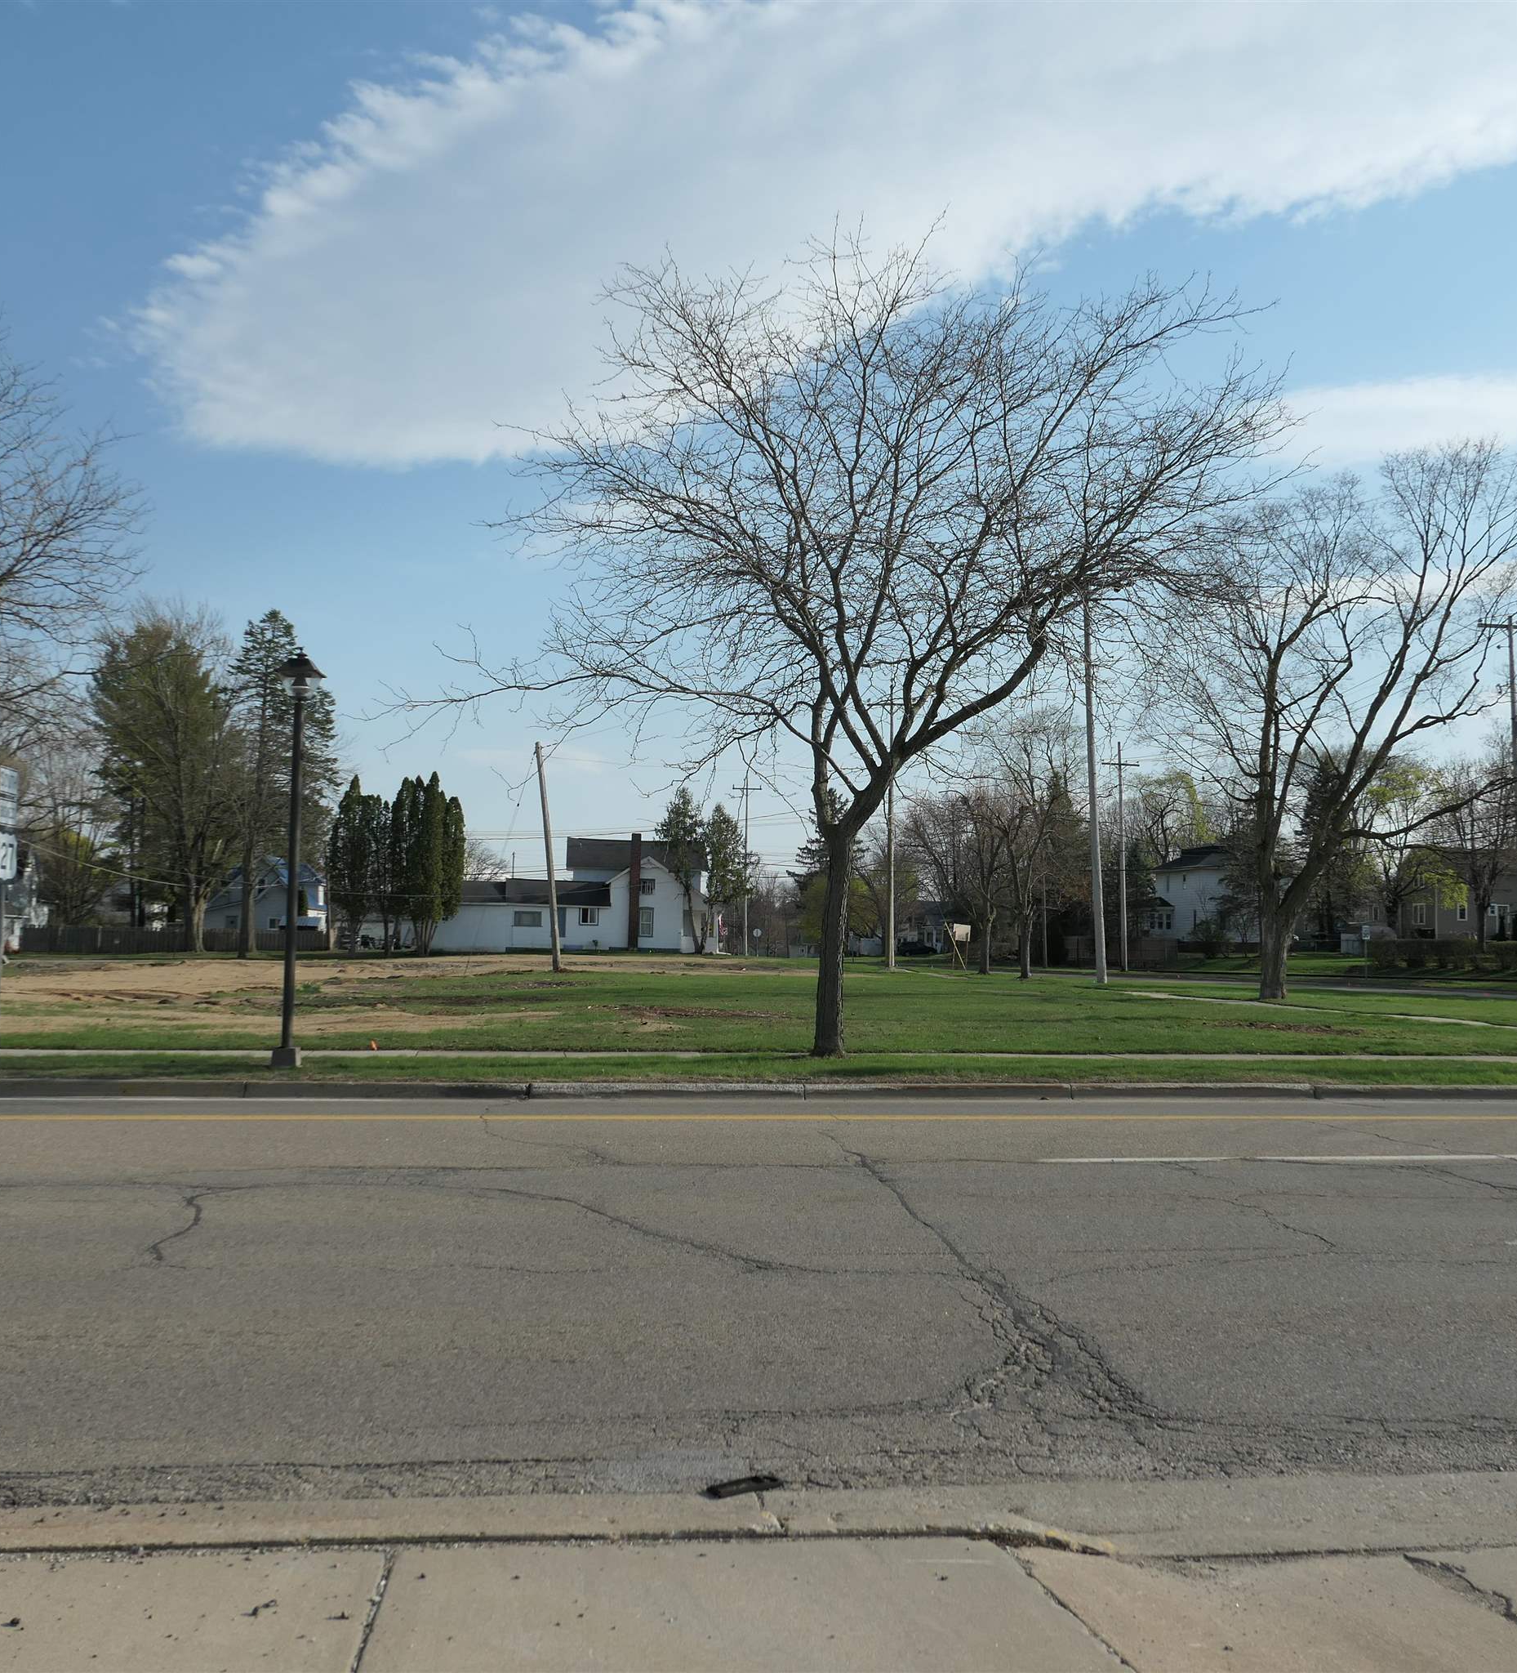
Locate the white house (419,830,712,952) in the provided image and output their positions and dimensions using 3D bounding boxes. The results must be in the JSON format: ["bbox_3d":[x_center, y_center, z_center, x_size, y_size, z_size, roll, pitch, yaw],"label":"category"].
[{"bbox_3d":[-13.610,4.110,121.000,20.500,8.780,9.500,1,-3,-7],"label":"white house"}]

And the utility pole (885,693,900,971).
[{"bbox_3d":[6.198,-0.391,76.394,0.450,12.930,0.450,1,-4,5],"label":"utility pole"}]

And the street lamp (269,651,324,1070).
[{"bbox_3d":[-5.363,0.251,19.549,0.530,4.900,0.530,1,-4,-9],"label":"street lamp"}]

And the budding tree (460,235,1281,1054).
[{"bbox_3d":[1.502,-2.716,22.947,11.000,11.420,10.400,1,-3,4],"label":"budding tree"}]

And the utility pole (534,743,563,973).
[{"bbox_3d":[-9.039,0.840,71.240,0.330,9.770,0.330,-4,-3,-7],"label":"utility pole"}]

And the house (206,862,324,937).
[{"bbox_3d":[-39.490,5.460,134.000,10.000,7.290,9.000,1,-3,-7],"label":"house"}]

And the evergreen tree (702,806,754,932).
[{"bbox_3d":[-1.960,2.580,105.286,3.600,9.390,3.600,1,-3,-1],"label":"evergreen tree"}]

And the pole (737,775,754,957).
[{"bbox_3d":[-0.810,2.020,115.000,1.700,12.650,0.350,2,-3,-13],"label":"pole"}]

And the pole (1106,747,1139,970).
[{"bbox_3d":[18.700,1.240,86.000,2.000,11.730,0.350,2,-3,-13],"label":"pole"}]

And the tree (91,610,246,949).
[{"bbox_3d":[-39.663,-3.772,112.703,10.200,23.080,10.200,2,-4,-19],"label":"tree"}]

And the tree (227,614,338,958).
[{"bbox_3d":[-27.695,-3.121,96.609,6.800,20.010,6.800,2,-4,-16],"label":"tree"}]

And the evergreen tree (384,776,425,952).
[{"bbox_3d":[-22.060,1.770,104.000,2.700,11.080,2.700,1,-3,0],"label":"evergreen tree"}]

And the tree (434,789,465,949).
[{"bbox_3d":[-19.200,2.190,104.000,2.300,10.230,2.300,1,-3,0],"label":"tree"}]

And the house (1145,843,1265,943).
[{"bbox_3d":[31.389,4.425,117.236,7.000,7.760,7.600,2,-4,-14],"label":"house"}]

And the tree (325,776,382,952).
[{"bbox_3d":[-25.230,1.770,104.000,3.500,11.080,3.500,1,-3,0],"label":"tree"}]

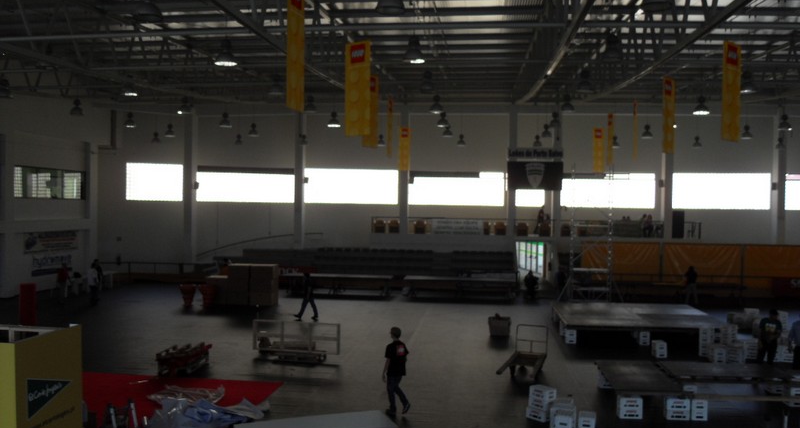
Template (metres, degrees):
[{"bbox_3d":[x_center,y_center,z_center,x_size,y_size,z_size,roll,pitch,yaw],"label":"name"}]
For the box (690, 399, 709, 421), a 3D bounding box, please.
[{"bbox_3d":[5.878,3.822,12.839,0.310,0.410,0.460,1,1,7],"label":"box"}]

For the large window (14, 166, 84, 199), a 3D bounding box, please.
[{"bbox_3d":[-16.389,-1.399,30.467,0.150,1.440,5.000,1,0,7],"label":"large window"}]

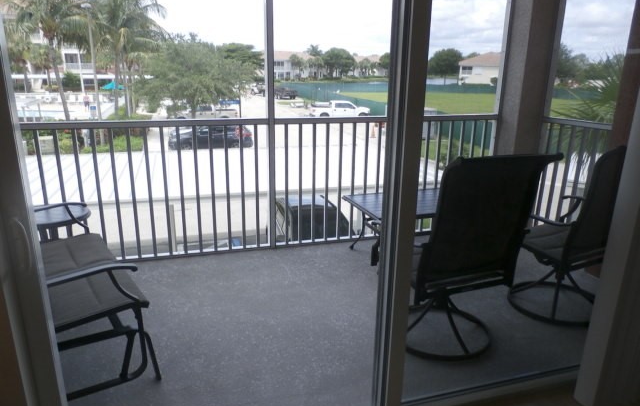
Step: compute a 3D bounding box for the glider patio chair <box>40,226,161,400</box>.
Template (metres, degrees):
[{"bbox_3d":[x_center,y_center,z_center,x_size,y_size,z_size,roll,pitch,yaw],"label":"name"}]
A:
[{"bbox_3d":[-1.395,0.351,2.272,0.780,0.930,1.215,-11,20,-36],"label":"glider patio chair"}]

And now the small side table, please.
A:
[{"bbox_3d":[-1.757,0.320,3.107,0.465,0.510,0.465,1,16,0],"label":"small side table"}]

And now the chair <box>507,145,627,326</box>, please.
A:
[{"bbox_3d":[1.574,0.144,2.894,0.670,1.060,0.740,-12,20,-36],"label":"chair"}]

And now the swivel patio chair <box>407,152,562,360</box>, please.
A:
[{"bbox_3d":[0.731,0.225,2.557,0.670,1.070,0.740,-5,17,-19],"label":"swivel patio chair"}]

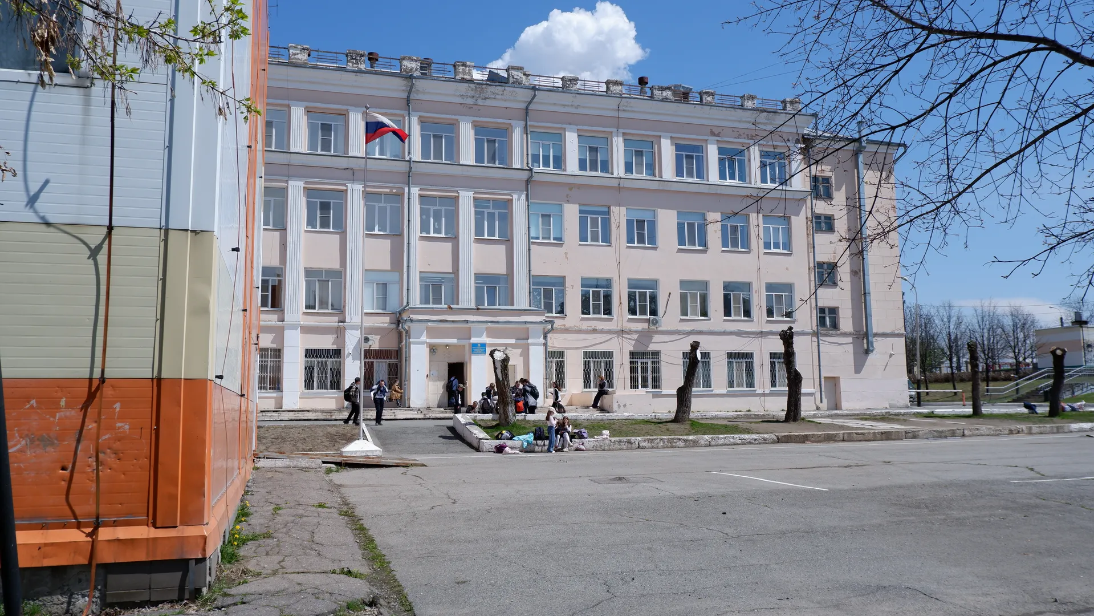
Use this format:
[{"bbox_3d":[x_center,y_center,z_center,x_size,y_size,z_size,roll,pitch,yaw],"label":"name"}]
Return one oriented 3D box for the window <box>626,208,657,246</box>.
[{"bbox_3d":[4.678,-3.960,38.859,1.583,1.884,0.150,1,-7,-15],"label":"window"}]

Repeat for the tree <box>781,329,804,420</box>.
[{"bbox_3d":[10.742,2.919,34.300,0.750,4.097,0.750,1,-7,-16],"label":"tree"}]

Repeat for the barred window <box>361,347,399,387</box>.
[{"bbox_3d":[-7.906,2.905,37.106,1.726,2.000,0.200,1,-7,-16],"label":"barred window"}]

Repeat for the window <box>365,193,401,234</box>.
[{"bbox_3d":[-7.424,-4.263,35.554,1.569,1.821,0.150,1,-7,-16],"label":"window"}]

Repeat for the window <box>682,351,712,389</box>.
[{"bbox_3d":[7.388,3.079,38.732,1.617,1.839,0.150,1,-7,-15],"label":"window"}]

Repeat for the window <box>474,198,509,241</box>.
[{"bbox_3d":[-2.599,-4.168,36.949,1.687,1.853,0.150,1,-7,-16],"label":"window"}]

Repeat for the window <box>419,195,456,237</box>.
[{"bbox_3d":[-5.056,-4.226,36.240,1.674,1.854,0.150,1,-7,-16],"label":"window"}]

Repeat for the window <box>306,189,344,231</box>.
[{"bbox_3d":[-10.554,-4.639,37.291,1.733,1.992,0.200,1,-7,-16],"label":"window"}]

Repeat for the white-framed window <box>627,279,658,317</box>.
[{"bbox_3d":[5.101,-0.518,41.388,1.761,2.040,0.150,1,-7,-16],"label":"white-framed window"}]

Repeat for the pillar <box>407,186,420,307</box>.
[{"bbox_3d":[-6.518,-2.823,37.899,0.664,6.190,0.300,1,-7,-16],"label":"pillar"}]

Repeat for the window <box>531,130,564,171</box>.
[{"bbox_3d":[-0.011,-8.152,40.657,1.729,2.035,0.200,1,-7,-16],"label":"window"}]

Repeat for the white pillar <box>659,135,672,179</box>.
[{"bbox_3d":[5.982,-7.539,39.424,0.559,2.186,0.200,1,-7,-15],"label":"white pillar"}]

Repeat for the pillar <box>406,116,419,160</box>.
[{"bbox_3d":[-6.558,-8.230,38.193,0.610,2.211,0.200,1,-6,-16],"label":"pillar"}]

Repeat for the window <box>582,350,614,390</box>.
[{"bbox_3d":[2.482,2.991,37.584,1.561,1.825,0.150,1,-7,-16],"label":"window"}]

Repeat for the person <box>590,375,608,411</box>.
[{"bbox_3d":[2.389,3.836,35.600,0.680,1.581,0.450,1,-7,-16],"label":"person"}]

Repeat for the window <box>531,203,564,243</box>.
[{"bbox_3d":[0.026,-4.384,40.389,1.785,2.025,0.150,1,-7,-16],"label":"window"}]

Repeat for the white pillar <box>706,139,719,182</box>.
[{"bbox_3d":[9.136,-8.124,43.294,0.560,2.422,0.200,1,-7,-16],"label":"white pillar"}]

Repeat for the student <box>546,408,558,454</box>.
[{"bbox_3d":[0.135,3.441,22.166,0.360,1.261,0.380,0,-6,-3],"label":"student"}]

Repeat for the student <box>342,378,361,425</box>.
[{"bbox_3d":[-7.076,3.395,28.589,0.680,1.698,0.520,0,-6,-3],"label":"student"}]

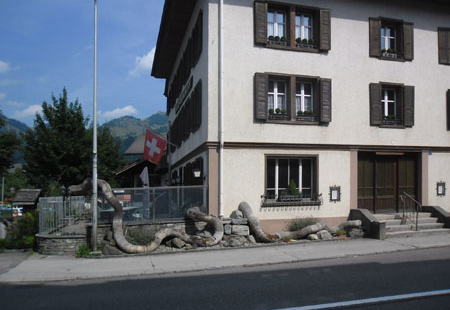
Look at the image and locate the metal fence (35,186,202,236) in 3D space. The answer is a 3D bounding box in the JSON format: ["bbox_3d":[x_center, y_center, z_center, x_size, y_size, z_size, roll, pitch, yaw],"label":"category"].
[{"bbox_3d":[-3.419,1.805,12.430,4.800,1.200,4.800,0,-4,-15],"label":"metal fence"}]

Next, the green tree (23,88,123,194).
[{"bbox_3d":[-9.553,-0.532,22.000,5.600,7.000,5.400,1,-4,-24],"label":"green tree"}]

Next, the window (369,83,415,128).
[{"bbox_3d":[6.092,-1.811,12.850,1.880,1.600,0.220,0,-4,-15],"label":"window"}]

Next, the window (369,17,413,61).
[{"bbox_3d":[6.121,-4.277,12.950,1.850,1.530,0.220,0,-4,-15],"label":"window"}]

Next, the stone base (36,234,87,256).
[{"bbox_3d":[-4.376,2.422,9.400,1.600,0.470,0.450,-2,-4,21],"label":"stone base"}]

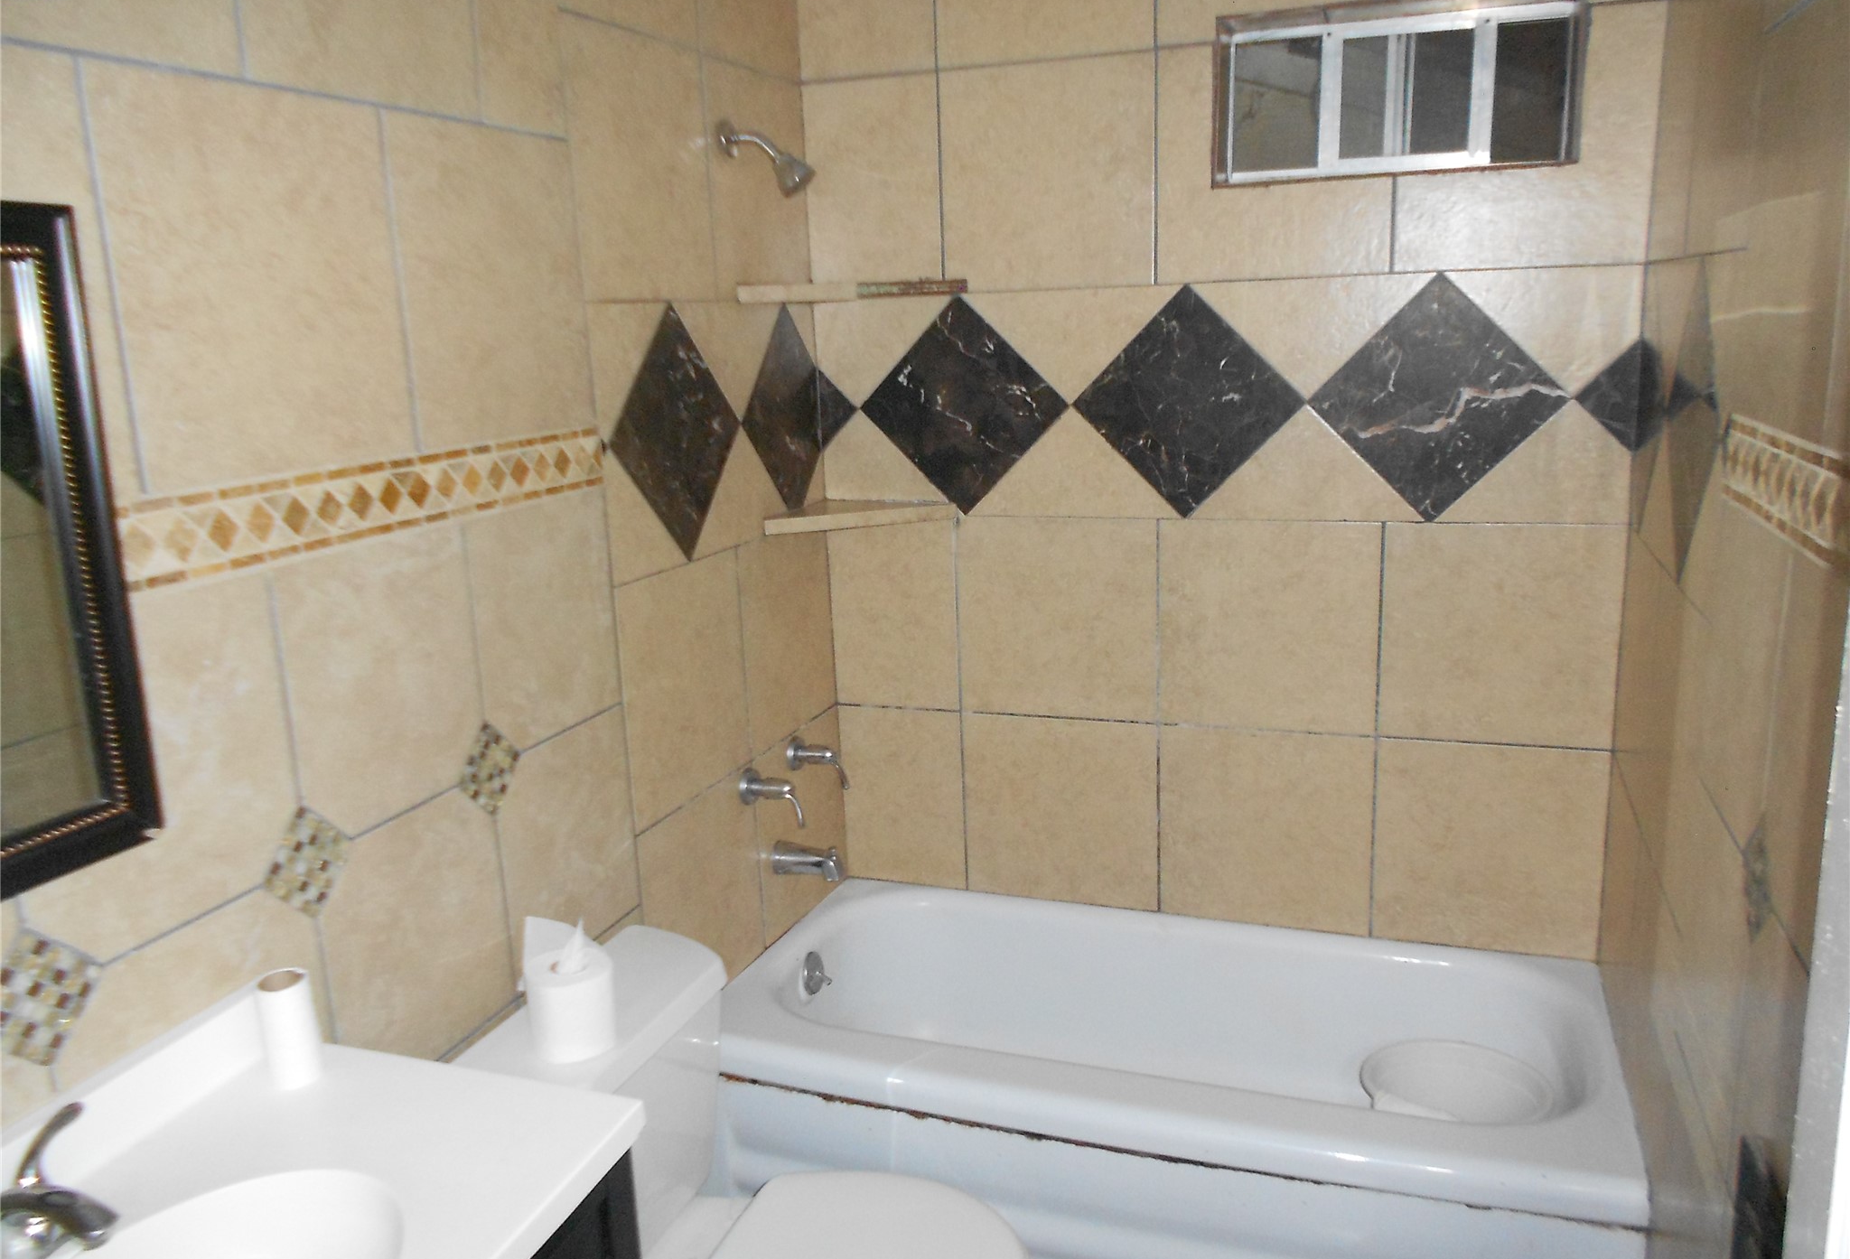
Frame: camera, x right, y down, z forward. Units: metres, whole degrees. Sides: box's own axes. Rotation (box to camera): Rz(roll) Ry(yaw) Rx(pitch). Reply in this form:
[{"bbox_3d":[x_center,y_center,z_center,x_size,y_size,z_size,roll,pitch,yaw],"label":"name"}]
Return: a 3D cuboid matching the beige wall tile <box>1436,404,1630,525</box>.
[{"bbox_3d":[1.044,-0.288,2.396,0.317,0.213,0.010,2,14,20],"label":"beige wall tile"}]

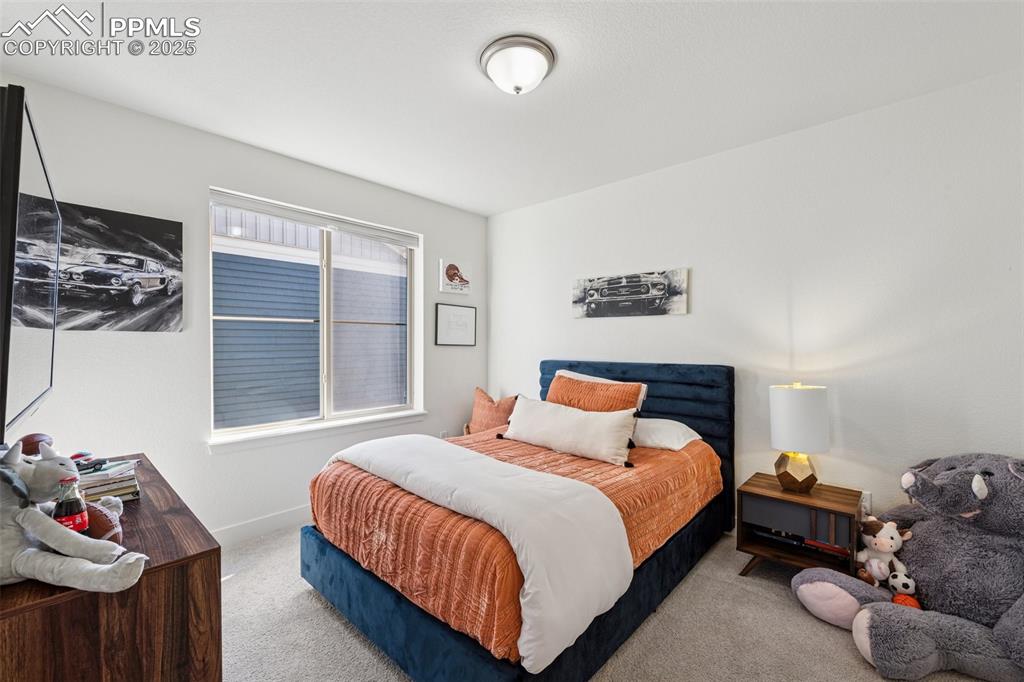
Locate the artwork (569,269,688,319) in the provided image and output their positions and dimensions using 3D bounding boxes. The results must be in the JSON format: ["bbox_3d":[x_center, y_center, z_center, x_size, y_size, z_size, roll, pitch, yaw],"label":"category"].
[{"bbox_3d":[0.840,-0.334,3.148,0.908,0.305,0.030,0,0,42],"label":"artwork"}]

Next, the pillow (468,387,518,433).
[{"bbox_3d":[-0.127,0.620,3.617,0.450,0.430,0.150,0,-15,42],"label":"pillow"}]

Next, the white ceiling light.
[{"bbox_3d":[0.025,-1.134,1.815,0.320,0.160,0.320,0,0,0],"label":"white ceiling light"}]

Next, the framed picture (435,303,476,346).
[{"bbox_3d":[-0.498,-0.136,3.833,0.025,0.367,0.461,0,0,42],"label":"framed picture"}]

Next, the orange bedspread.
[{"bbox_3d":[0.125,0.759,2.363,1.400,0.395,1.855,0,0,42],"label":"orange bedspread"}]

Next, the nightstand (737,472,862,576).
[{"bbox_3d":[1.509,1.008,2.239,0.489,0.443,0.401,0,0,42],"label":"nightstand"}]

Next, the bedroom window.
[{"bbox_3d":[-1.297,-0.162,3.071,0.130,1.465,1.499,0,0,42],"label":"bedroom window"}]

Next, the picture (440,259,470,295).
[{"bbox_3d":[-0.500,-0.570,3.829,0.030,0.281,0.335,0,0,42],"label":"picture"}]

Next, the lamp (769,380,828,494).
[{"bbox_3d":[1.513,0.507,2.261,0.260,0.560,0.260,0,0,42],"label":"lamp"}]

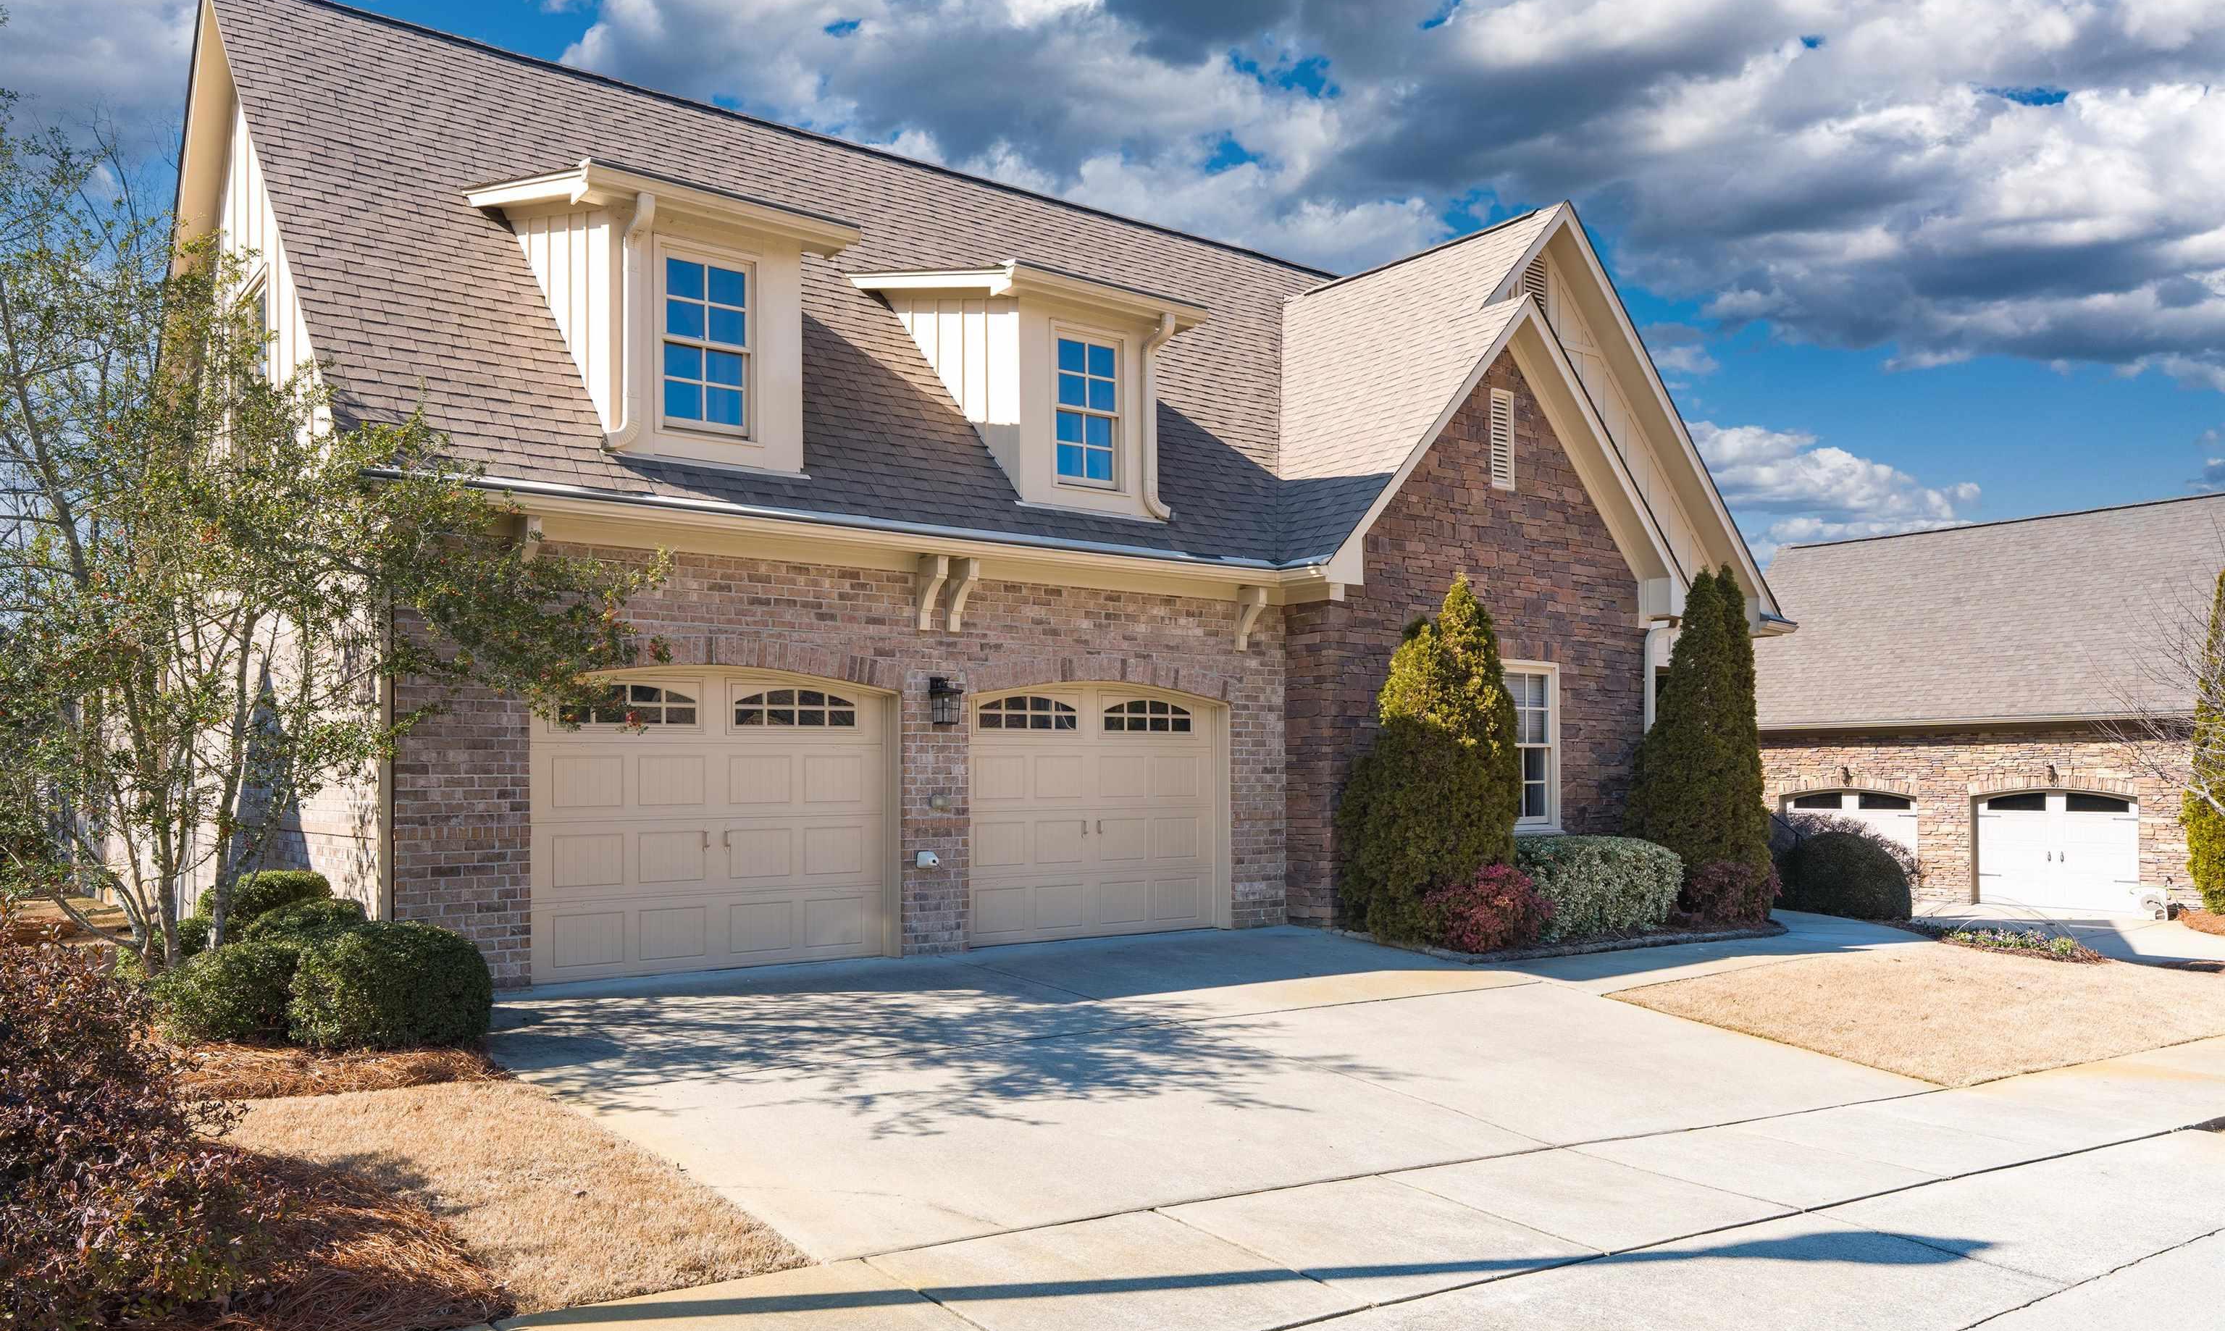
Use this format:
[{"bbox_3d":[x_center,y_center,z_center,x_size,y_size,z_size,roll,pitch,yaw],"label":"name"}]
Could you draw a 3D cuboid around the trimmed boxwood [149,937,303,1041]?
[{"bbox_3d":[-4.787,1.722,8.400,0.840,0.510,0.840,2,-4,-37],"label":"trimmed boxwood"}]

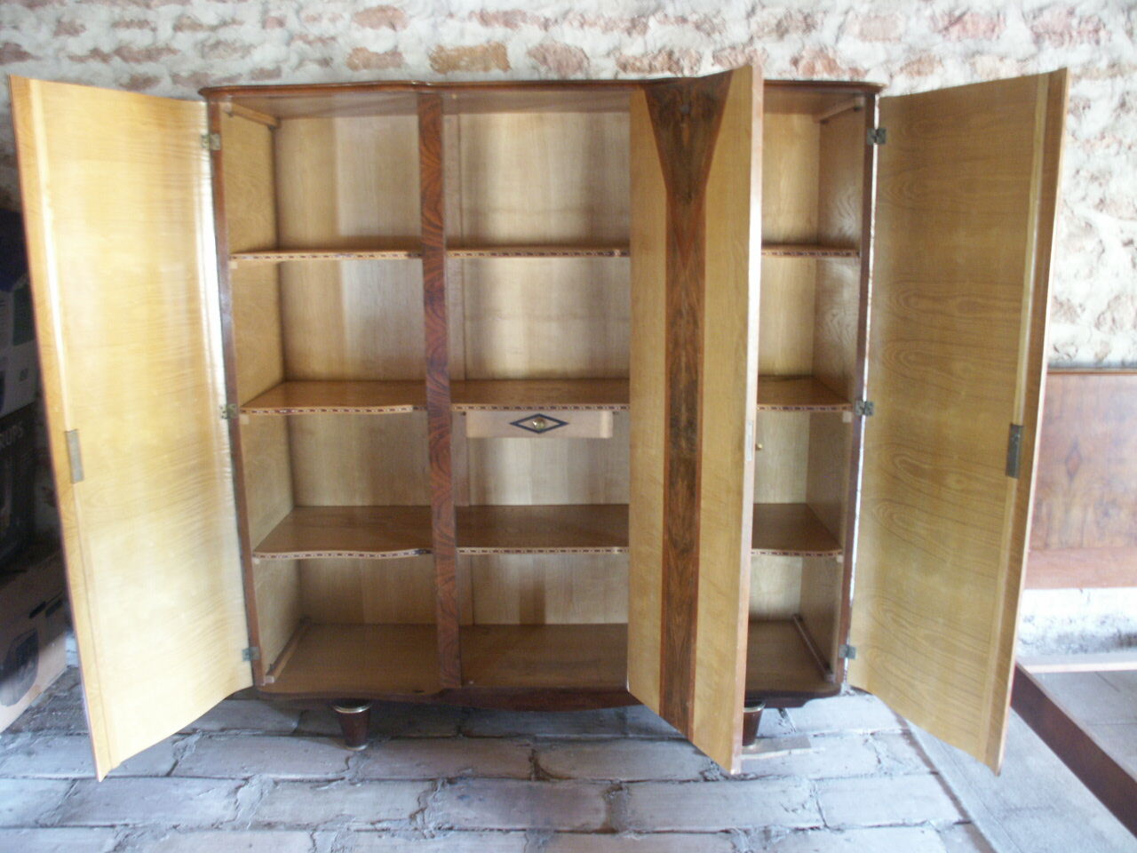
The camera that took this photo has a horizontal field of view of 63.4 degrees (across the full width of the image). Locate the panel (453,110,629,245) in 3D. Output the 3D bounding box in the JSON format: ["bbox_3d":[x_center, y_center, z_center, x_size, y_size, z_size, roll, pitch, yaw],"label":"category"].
[{"bbox_3d":[-0.076,-0.738,2.800,0.515,0.397,0.020,-1,12,0],"label":"panel"}]

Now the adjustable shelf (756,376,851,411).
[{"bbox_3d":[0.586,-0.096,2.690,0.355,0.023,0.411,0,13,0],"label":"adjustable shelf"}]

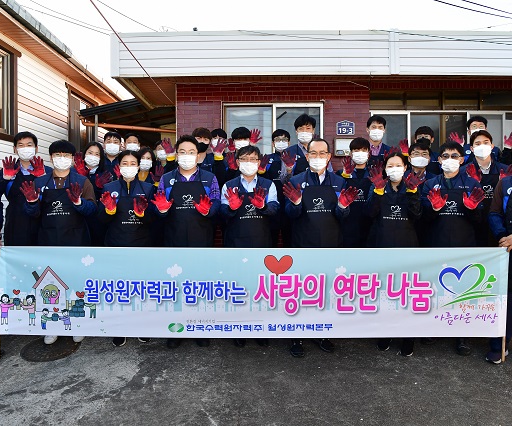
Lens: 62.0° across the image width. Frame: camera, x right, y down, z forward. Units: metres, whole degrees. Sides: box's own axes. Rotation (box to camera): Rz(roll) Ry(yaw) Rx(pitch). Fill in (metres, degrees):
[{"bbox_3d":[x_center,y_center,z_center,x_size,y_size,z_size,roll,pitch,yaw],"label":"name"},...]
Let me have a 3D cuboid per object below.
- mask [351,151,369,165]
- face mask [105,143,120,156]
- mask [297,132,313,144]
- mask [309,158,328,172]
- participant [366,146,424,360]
[{"bbox_3d":[0.931,-0.488,3.800,0.145,0.110,0.080,0,2,12],"label":"mask"},{"bbox_3d":[-1.481,-0.655,4.400,0.150,0.115,0.090,0,1,-14],"label":"face mask"},{"bbox_3d":[0.503,-0.772,4.420,0.150,0.113,0.090,0,1,3],"label":"mask"},{"bbox_3d":[0.495,-0.379,3.380,0.145,0.110,0.080,0,2,7],"label":"mask"},{"bbox_3d":[1.090,0.308,3.381,0.470,1.630,0.460,0,2,14],"label":"participant"}]

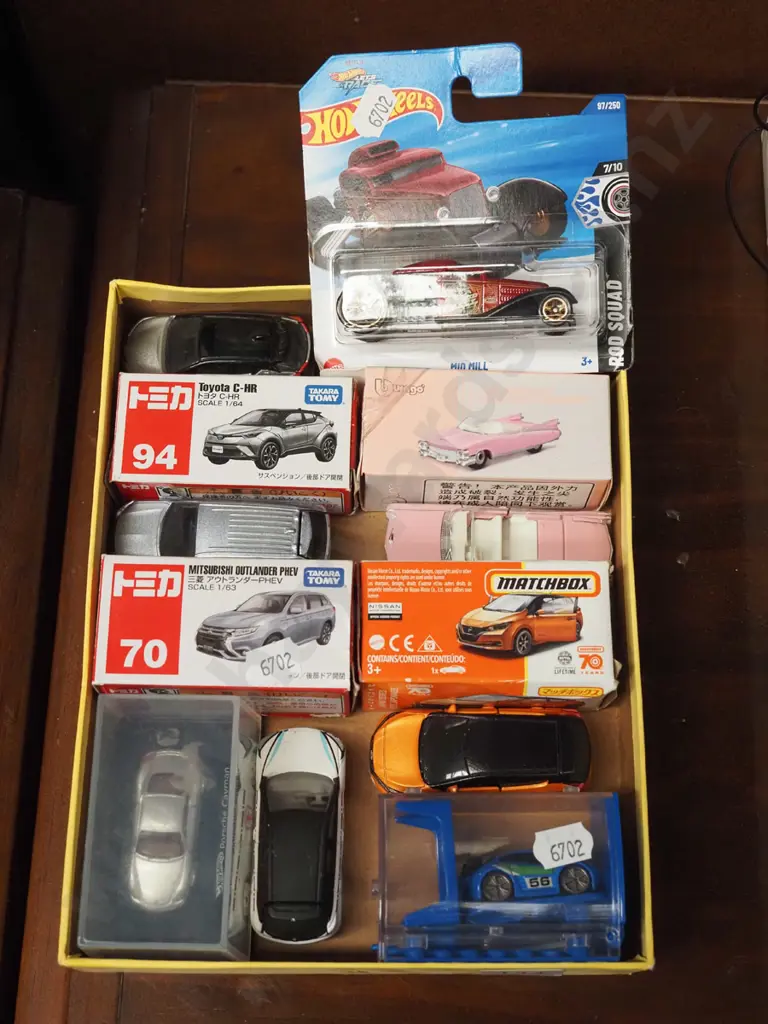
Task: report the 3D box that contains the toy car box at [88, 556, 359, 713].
[{"bbox_3d":[-0.050,0.040,0.459,0.079,0.033,0.042,2,68,-2],"label":"toy car box"}]

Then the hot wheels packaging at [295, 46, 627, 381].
[{"bbox_3d":[0.026,-0.096,0.455,0.107,0.034,0.107,-2,99,5],"label":"hot wheels packaging"}]

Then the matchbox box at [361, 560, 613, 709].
[{"bbox_3d":[0.032,0.041,0.461,0.078,0.037,0.039,0,70,0],"label":"matchbox box"}]

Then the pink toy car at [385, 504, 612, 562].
[{"bbox_3d":[0.039,0.012,0.480,0.077,0.020,0.028,1,69,-1],"label":"pink toy car"}]

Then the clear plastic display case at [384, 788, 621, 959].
[{"bbox_3d":[0.034,0.114,0.435,0.072,0.037,0.048,0,70,0],"label":"clear plastic display case"}]

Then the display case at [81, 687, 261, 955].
[{"bbox_3d":[-0.066,0.098,0.438,0.047,0.043,0.077,1,70,0],"label":"display case"}]

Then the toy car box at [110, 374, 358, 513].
[{"bbox_3d":[-0.051,-0.023,0.490,0.079,0.028,0.040,1,72,-1],"label":"toy car box"}]

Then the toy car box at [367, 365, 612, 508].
[{"bbox_3d":[0.034,-0.023,0.483,0.081,0.033,0.039,2,69,0],"label":"toy car box"}]

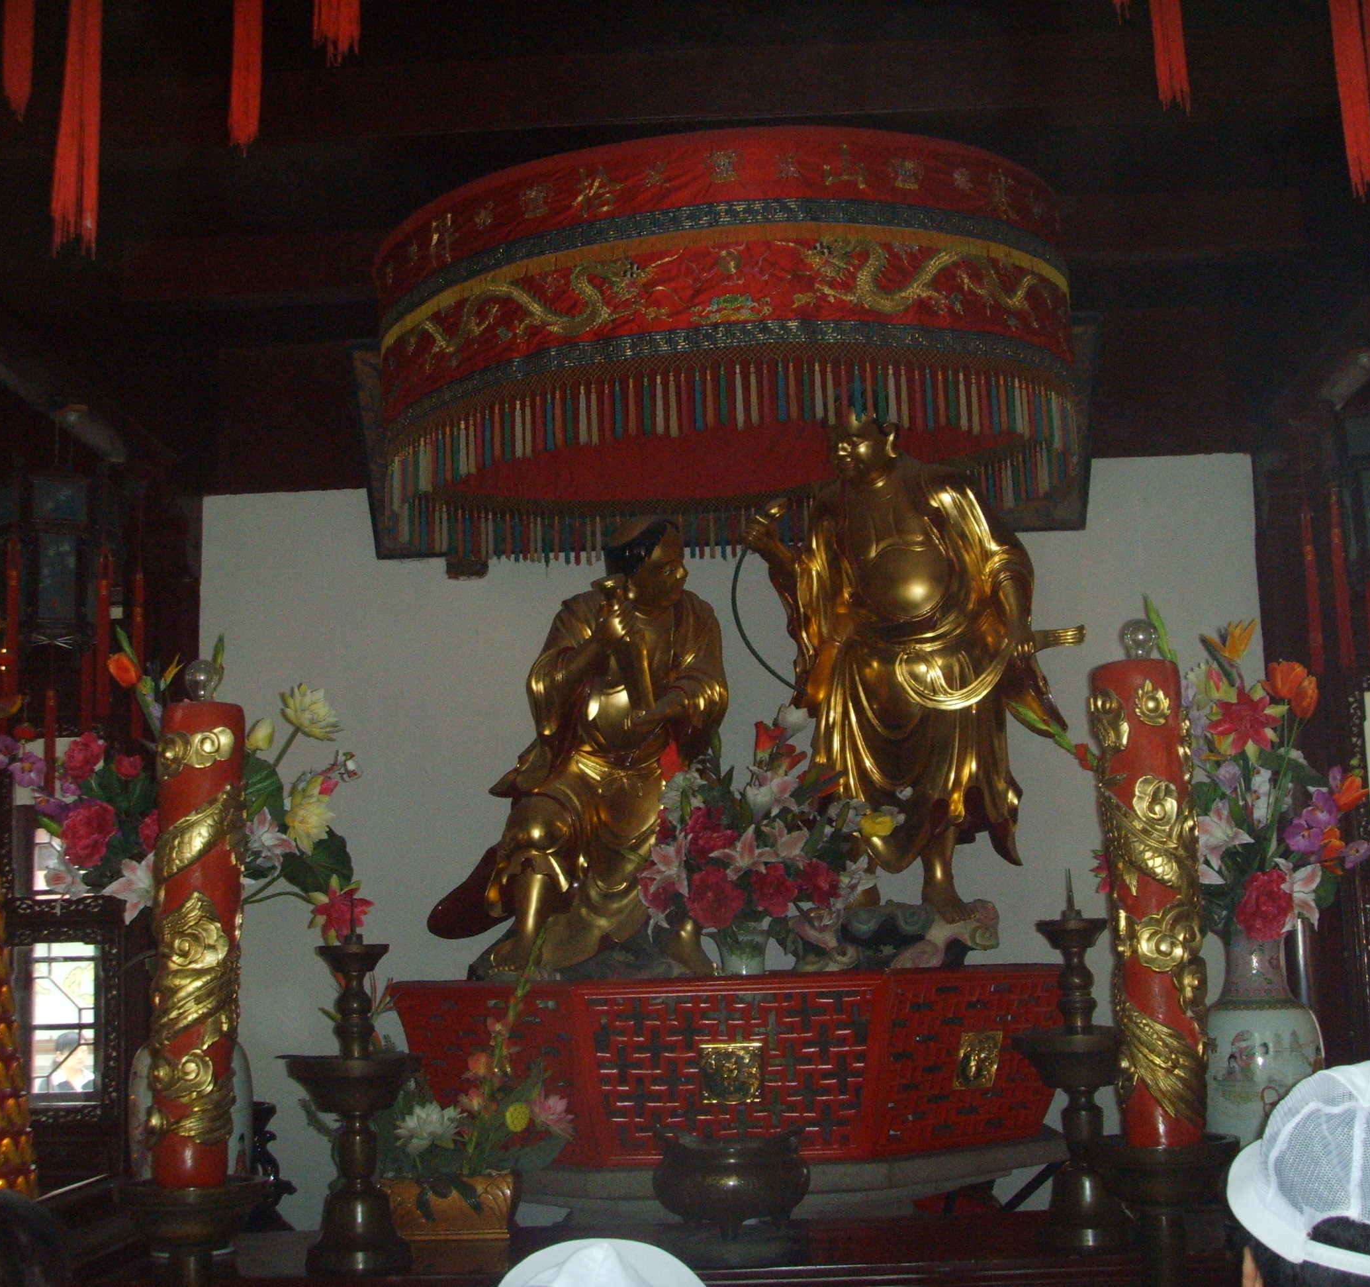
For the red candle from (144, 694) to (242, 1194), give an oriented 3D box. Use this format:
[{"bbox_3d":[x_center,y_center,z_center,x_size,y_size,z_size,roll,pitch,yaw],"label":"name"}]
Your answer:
[{"bbox_3d":[-0.838,0.507,3.321,0.155,0.810,0.155,-2,-9,2],"label":"red candle"}]

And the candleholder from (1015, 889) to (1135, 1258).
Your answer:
[{"bbox_3d":[0.725,0.769,3.565,0.240,0.655,0.240,-2,-9,2],"label":"candleholder"}]

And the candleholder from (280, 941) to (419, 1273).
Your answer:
[{"bbox_3d":[-0.619,0.851,3.591,0.240,0.587,0.240,-2,-9,2],"label":"candleholder"}]

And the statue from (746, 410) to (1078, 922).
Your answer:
[{"bbox_3d":[0.627,0.082,5.434,0.863,1.358,0.580,-3,-9,10],"label":"statue"}]

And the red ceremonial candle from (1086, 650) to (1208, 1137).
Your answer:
[{"bbox_3d":[0.781,0.431,3.262,0.155,0.797,0.155,-2,-9,2],"label":"red ceremonial candle"}]

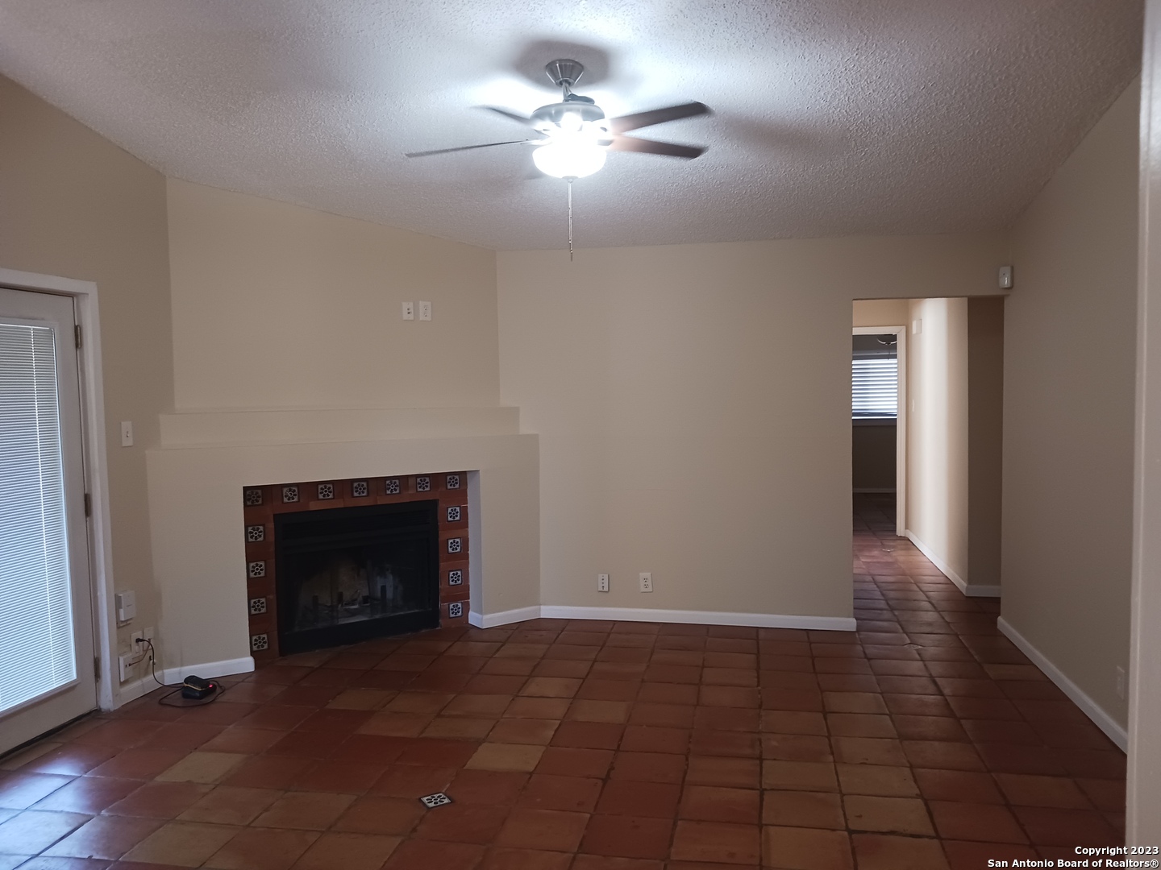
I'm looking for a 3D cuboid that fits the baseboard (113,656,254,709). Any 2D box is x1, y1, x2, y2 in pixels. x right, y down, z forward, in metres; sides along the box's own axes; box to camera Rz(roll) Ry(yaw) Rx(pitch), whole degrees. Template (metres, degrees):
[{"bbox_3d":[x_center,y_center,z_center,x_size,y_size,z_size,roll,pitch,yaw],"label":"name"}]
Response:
[{"bbox_3d":[-2.113,1.288,4.815,0.165,0.085,0.737,2,4,41],"label":"baseboard"}]

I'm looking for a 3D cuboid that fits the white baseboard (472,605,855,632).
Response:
[{"bbox_3d":[0.493,1.201,5.808,2.478,0.085,0.314,0,3,11],"label":"white baseboard"}]

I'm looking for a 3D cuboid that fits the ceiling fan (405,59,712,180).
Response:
[{"bbox_3d":[-0.086,-1.267,3.646,1.280,0.465,1.280,0,3,11],"label":"ceiling fan"}]

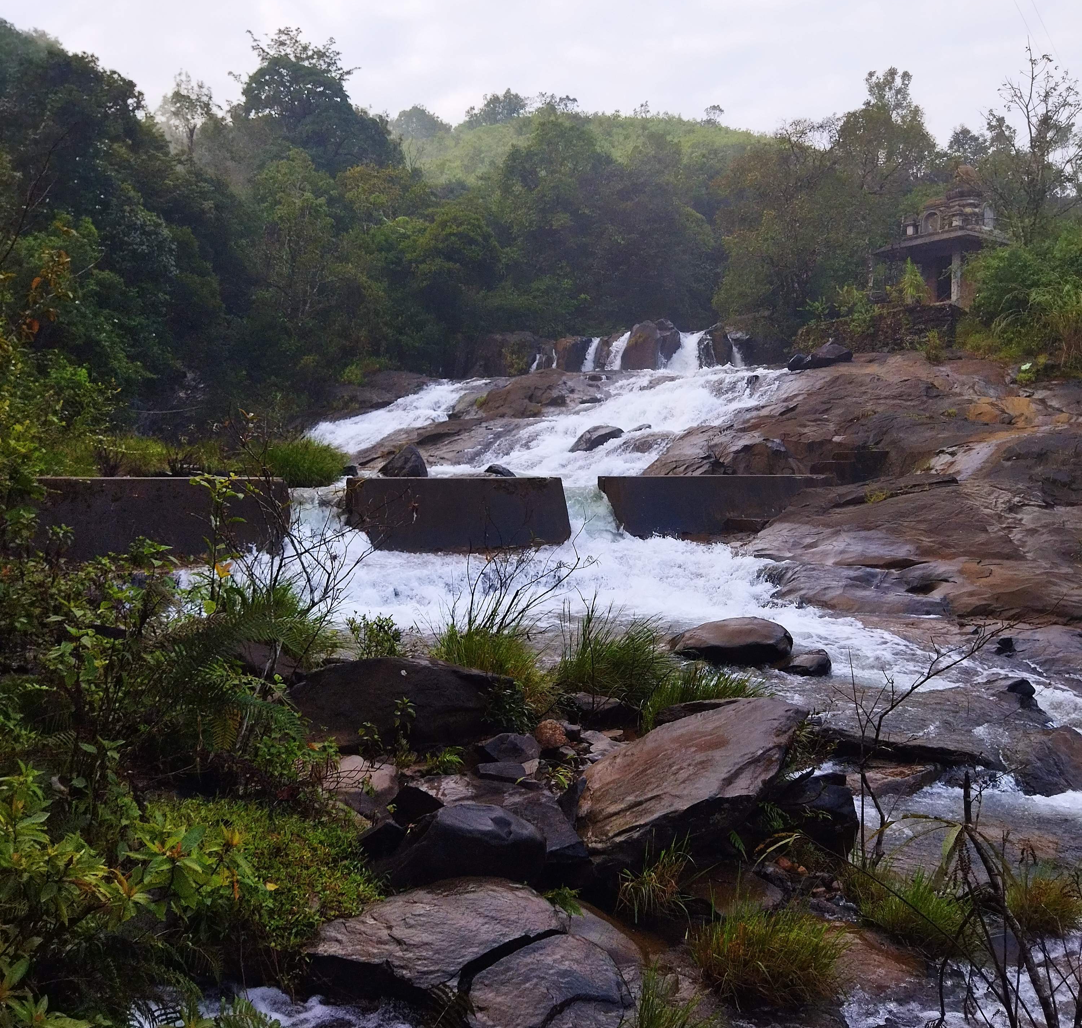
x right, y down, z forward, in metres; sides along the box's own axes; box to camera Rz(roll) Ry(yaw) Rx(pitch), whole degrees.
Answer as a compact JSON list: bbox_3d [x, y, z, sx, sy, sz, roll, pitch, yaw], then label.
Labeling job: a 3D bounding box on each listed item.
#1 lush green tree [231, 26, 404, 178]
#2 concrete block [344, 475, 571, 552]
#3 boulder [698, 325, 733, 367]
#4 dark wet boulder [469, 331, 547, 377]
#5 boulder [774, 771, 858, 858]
[{"bbox_3d":[-14.836,-26.330,75.000,11.000,13.000,11.000,0,2,0],"label":"lush green tree"},{"bbox_3d":[-1.694,-0.011,22.700,4.700,1.500,0.650,-1,2,-27],"label":"concrete block"},{"bbox_3d":[6.964,-6.738,45.000,1.350,1.700,1.300,0,2,0],"label":"boulder"},{"bbox_3d":[-1.330,-6.378,45.000,3.100,1.900,2.000,0,2,0],"label":"dark wet boulder"},{"bbox_3d":[1.567,1.708,6.400,0.460,0.420,0.420,0,2,-11],"label":"boulder"}]

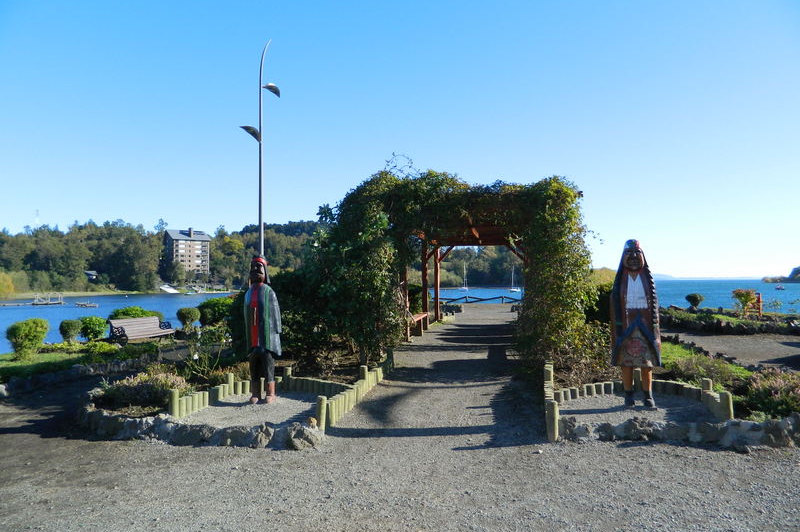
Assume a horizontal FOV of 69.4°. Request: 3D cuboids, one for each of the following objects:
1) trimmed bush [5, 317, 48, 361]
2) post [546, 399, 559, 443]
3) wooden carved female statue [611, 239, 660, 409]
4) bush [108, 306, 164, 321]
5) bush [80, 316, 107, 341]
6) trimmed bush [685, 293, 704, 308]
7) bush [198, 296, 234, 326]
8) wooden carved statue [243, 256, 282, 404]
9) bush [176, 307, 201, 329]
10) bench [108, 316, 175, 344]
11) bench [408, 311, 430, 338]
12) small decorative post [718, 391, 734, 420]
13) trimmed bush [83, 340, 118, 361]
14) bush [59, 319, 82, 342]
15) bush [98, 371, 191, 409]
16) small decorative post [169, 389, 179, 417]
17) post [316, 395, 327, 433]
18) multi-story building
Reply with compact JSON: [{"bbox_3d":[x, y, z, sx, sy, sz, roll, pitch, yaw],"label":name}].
[{"bbox_3d":[-7.220,1.425,11.200,0.800,0.800,0.750,0,-1,0],"label":"trimmed bush"},{"bbox_3d":[1.465,1.468,5.516,0.105,0.390,0.105,0,-1,0],"label":"post"},{"bbox_3d":[2.690,0.648,6.586,0.540,1.860,0.420,0,-1,12],"label":"wooden carved female statue"},{"bbox_3d":[-8.345,1.739,18.264,1.650,0.900,1.000,0,-1,0],"label":"bush"},{"bbox_3d":[-7.639,1.583,14.400,0.660,0.640,0.640,0,-1,0],"label":"bush"},{"bbox_3d":[10.449,1.252,20.476,0.690,0.580,0.660,0,-1,0],"label":"trimmed bush"},{"bbox_3d":[-5.148,1.340,16.300,1.050,0.900,1.000,0,-1,0],"label":"bush"},{"bbox_3d":[-1.695,0.786,7.150,0.480,1.790,0.380,0,-1,12],"label":"wooden carved statue"},{"bbox_3d":[-5.600,1.390,15.300,0.630,0.650,0.610,0,-1,0],"label":"bush"},{"bbox_3d":[-6.050,1.638,13.715,0.630,0.780,1.650,-1,-1,21],"label":"bench"},{"bbox_3d":[0.500,1.713,16.864,0.420,0.500,3.200,0,-1,10],"label":"bench"},{"bbox_3d":[3.323,1.416,5.848,0.110,0.310,0.110,0,-1,0],"label":"small decorative post"},{"bbox_3d":[-6.324,1.774,12.200,0.770,0.410,0.680,0,-1,0],"label":"trimmed bush"},{"bbox_3d":[-9.124,1.833,15.961,0.640,0.700,0.620,0,-1,0],"label":"bush"},{"bbox_3d":[-3.073,1.421,6.918,1.000,0.350,0.800,0,-1,0],"label":"bush"},{"bbox_3d":[-2.503,1.517,6.400,0.104,0.315,0.104,0,-1,-6],"label":"small decorative post"},{"bbox_3d":[-0.788,1.484,5.786,0.090,0.370,0.090,0,-1,0],"label":"post"},{"bbox_3d":[-114.500,-6.058,310.235,19.500,27.000,15.000,1,-2,-44],"label":"multi-story building"}]

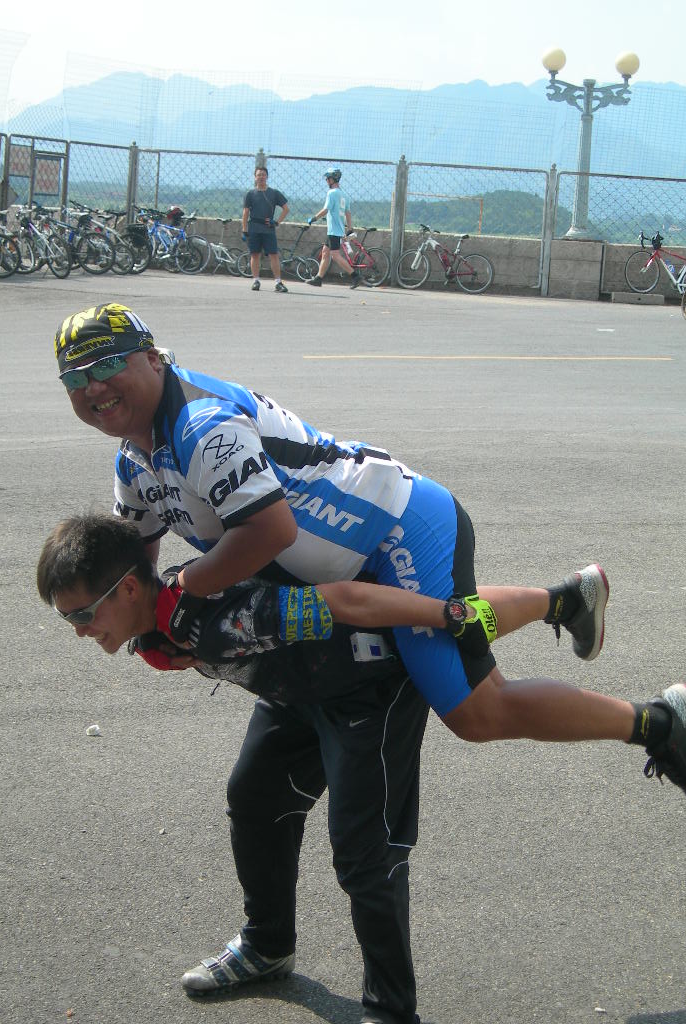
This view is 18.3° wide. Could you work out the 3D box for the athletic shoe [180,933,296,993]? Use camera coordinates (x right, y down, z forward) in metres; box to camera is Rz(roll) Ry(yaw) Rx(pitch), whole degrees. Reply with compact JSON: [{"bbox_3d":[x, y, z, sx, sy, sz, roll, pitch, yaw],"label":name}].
[{"bbox_3d":[-0.211,0.919,4.443,0.270,0.115,0.100,-1,10,-26],"label":"athletic shoe"}]

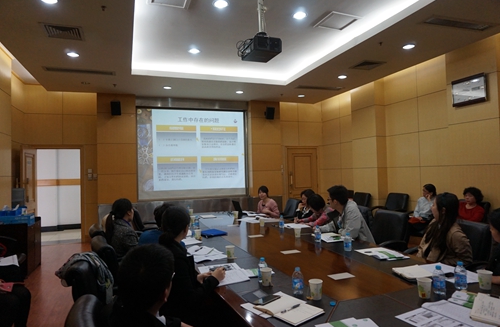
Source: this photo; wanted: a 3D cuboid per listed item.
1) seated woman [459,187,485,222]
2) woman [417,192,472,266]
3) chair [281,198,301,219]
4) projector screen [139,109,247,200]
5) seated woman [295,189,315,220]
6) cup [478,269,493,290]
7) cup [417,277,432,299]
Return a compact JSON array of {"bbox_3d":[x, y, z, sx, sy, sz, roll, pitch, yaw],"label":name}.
[{"bbox_3d":[2.686,0.906,4.146,0.780,1.190,0.550,-1,-2,-29],"label":"seated woman"},{"bbox_3d":[1.482,0.870,2.632,0.780,1.260,0.540,-1,-1,-9],"label":"woman"},{"bbox_3d":[0.522,1.100,5.616,0.600,0.990,0.580,-1,-2,-28],"label":"chair"},{"bbox_3d":[-1.346,-0.246,8.129,2.650,2.170,0.060,-1,-1,-20],"label":"projector screen"},{"bbox_3d":[0.809,0.974,5.065,0.800,1.200,0.500,-1,-2,-30],"label":"seated woman"},{"bbox_3d":[1.365,0.679,1.934,0.076,0.096,0.076,-2,-1,0],"label":"cup"},{"bbox_3d":[0.961,0.688,1.828,0.076,0.096,0.076,-2,-1,0],"label":"cup"}]

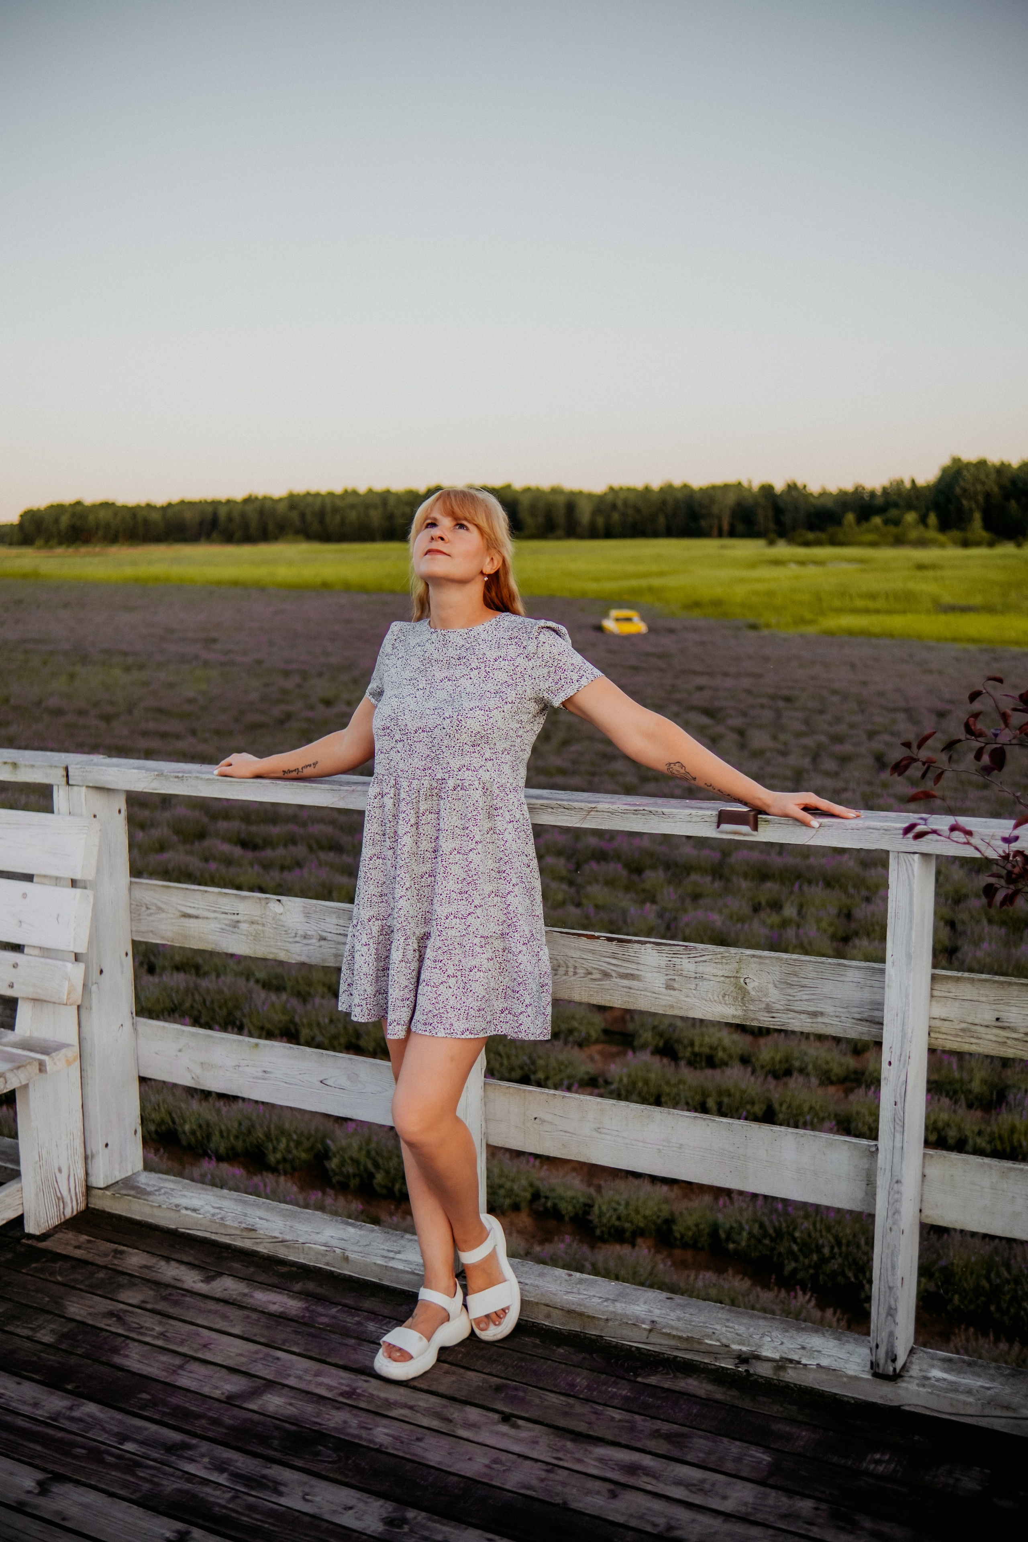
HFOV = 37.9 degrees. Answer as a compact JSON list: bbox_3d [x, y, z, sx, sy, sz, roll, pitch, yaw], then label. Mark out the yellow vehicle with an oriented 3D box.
[{"bbox_3d":[4.992,-6.521,67.500,1.600,1.500,4.000,-2,9,-10],"label":"yellow vehicle"}]

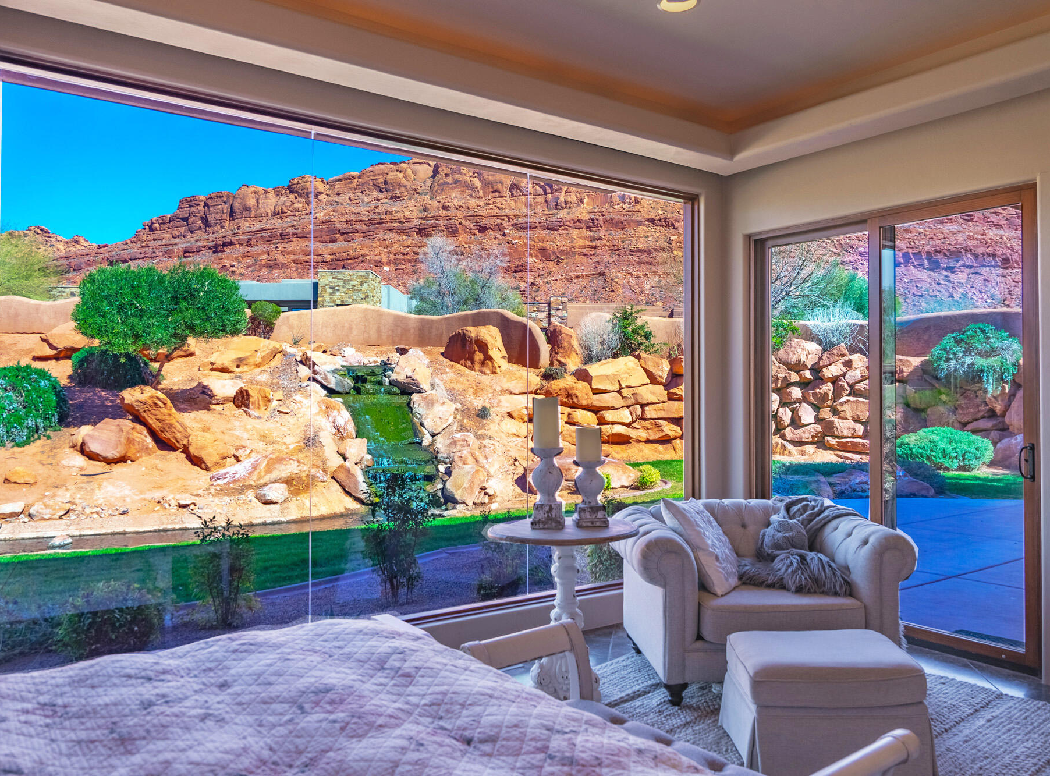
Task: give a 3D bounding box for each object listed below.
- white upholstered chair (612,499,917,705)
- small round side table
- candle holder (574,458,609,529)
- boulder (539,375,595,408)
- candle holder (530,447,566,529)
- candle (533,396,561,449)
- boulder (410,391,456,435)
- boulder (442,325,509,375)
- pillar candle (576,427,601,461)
[{"bbox_3d":[1.115,1.022,3.870,1.250,0.820,0.920,0,-1,-2],"label":"white upholstered chair"},{"bbox_3d":[0.171,1.027,3.470,0.675,0.800,0.675,0,-1,0],"label":"small round side table"},{"bbox_3d":[0.300,0.483,3.560,0.150,0.290,0.150,0,-1,-6],"label":"candle holder"},{"bbox_3d":[0.949,0.072,17.600,1.250,0.720,0.900,0,-1,0],"label":"boulder"},{"bbox_3d":[0.101,0.452,3.510,0.155,0.352,0.155,0,-1,-6],"label":"candle holder"},{"bbox_3d":[0.095,0.161,3.510,0.117,0.232,0.117,0,-1,-6],"label":"candle"},{"bbox_3d":[-1.574,0.437,13.300,0.790,0.720,0.700,0,-1,0],"label":"boulder"},{"bbox_3d":[-1.147,-0.880,18.300,1.550,1.150,1.200,0,-1,0],"label":"boulder"},{"bbox_3d":[0.292,0.261,3.560,0.115,0.158,0.115,0,-1,-6],"label":"pillar candle"}]

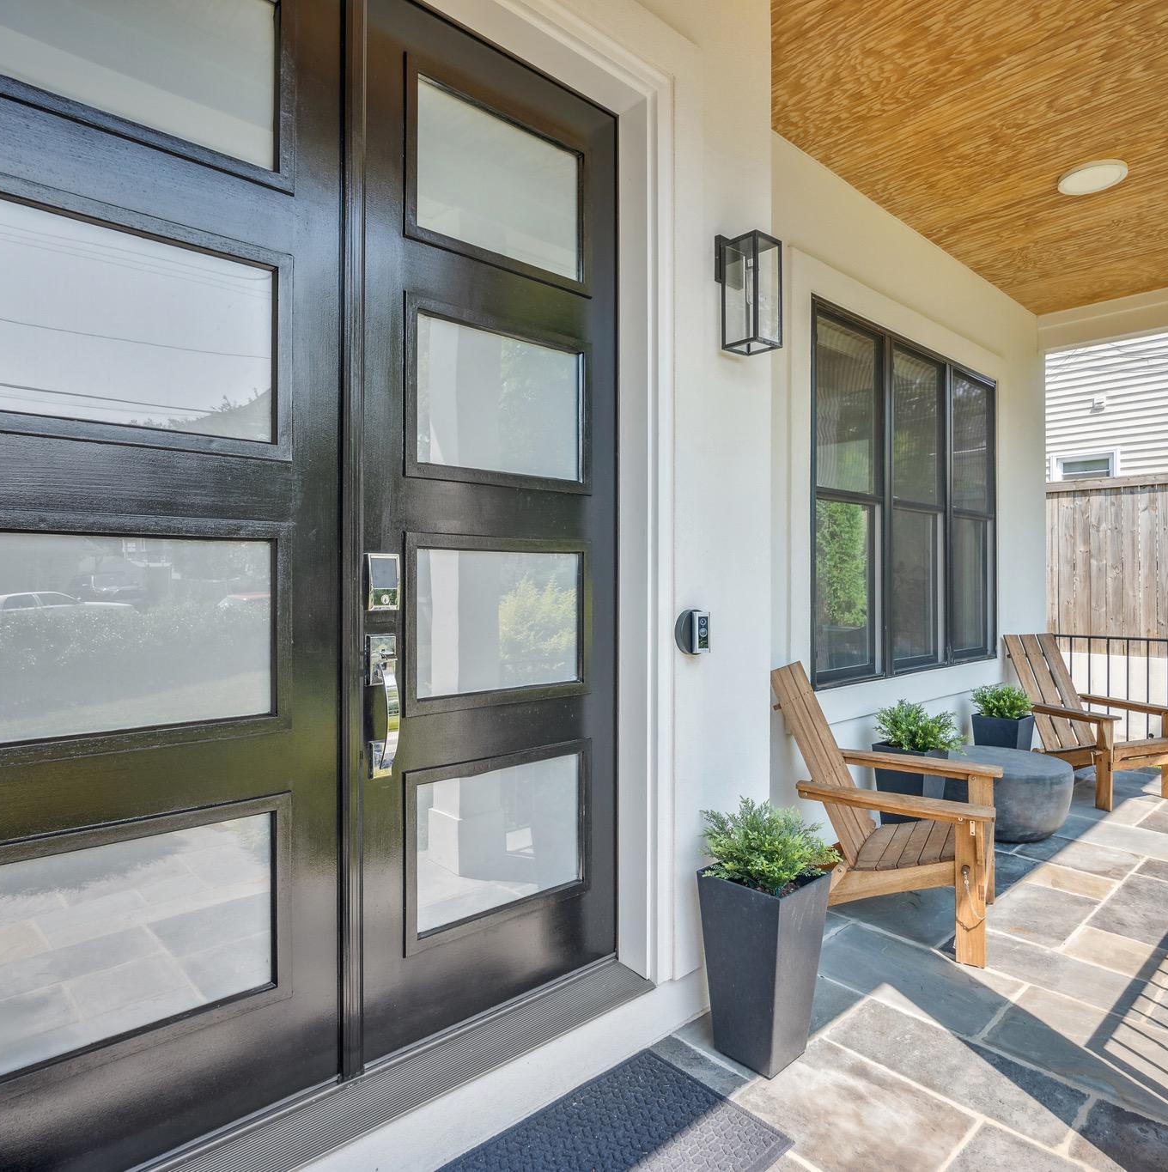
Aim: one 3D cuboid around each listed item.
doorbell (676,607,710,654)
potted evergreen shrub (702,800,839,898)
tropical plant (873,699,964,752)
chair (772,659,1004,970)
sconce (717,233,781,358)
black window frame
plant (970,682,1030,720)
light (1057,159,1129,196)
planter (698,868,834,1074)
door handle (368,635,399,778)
[{"bbox_3d":[0.318,0.129,2.040,0.128,0.128,0.050,0,0,-41],"label":"doorbell"},{"bbox_3d":[0.492,0.670,1.951,0.335,0.215,0.325,0,0,0],"label":"potted evergreen shrub"},{"bbox_3d":[1.558,0.655,3.406,0.353,0.242,0.353,0,0,-41],"label":"tropical plant"},{"bbox_3d":[1.107,0.783,2.821,0.860,0.914,0.725,0,0,32],"label":"chair"},{"bbox_3d":[0.474,-0.842,2.141,0.121,0.303,0.164,0,0,-40],"label":"sconce"},{"bbox_3d":[1.780,-0.414,3.913,2.082,1.721,0.081,0,0,-41],"label":"black window frame"},{"bbox_3d":[2.440,0.677,4.281,0.300,0.205,0.295,0,0,-40],"label":"plant"},{"bbox_3d":[2.318,-1.849,3.337,0.255,0.030,0.255,0,0,-41],"label":"light"},{"bbox_3d":[0.470,0.988,1.929,0.248,0.472,0.250,0,0,-41],"label":"planter"},{"bbox_3d":[-0.437,0.270,1.629,0.062,0.318,0.074,0,0,-40],"label":"door handle"}]

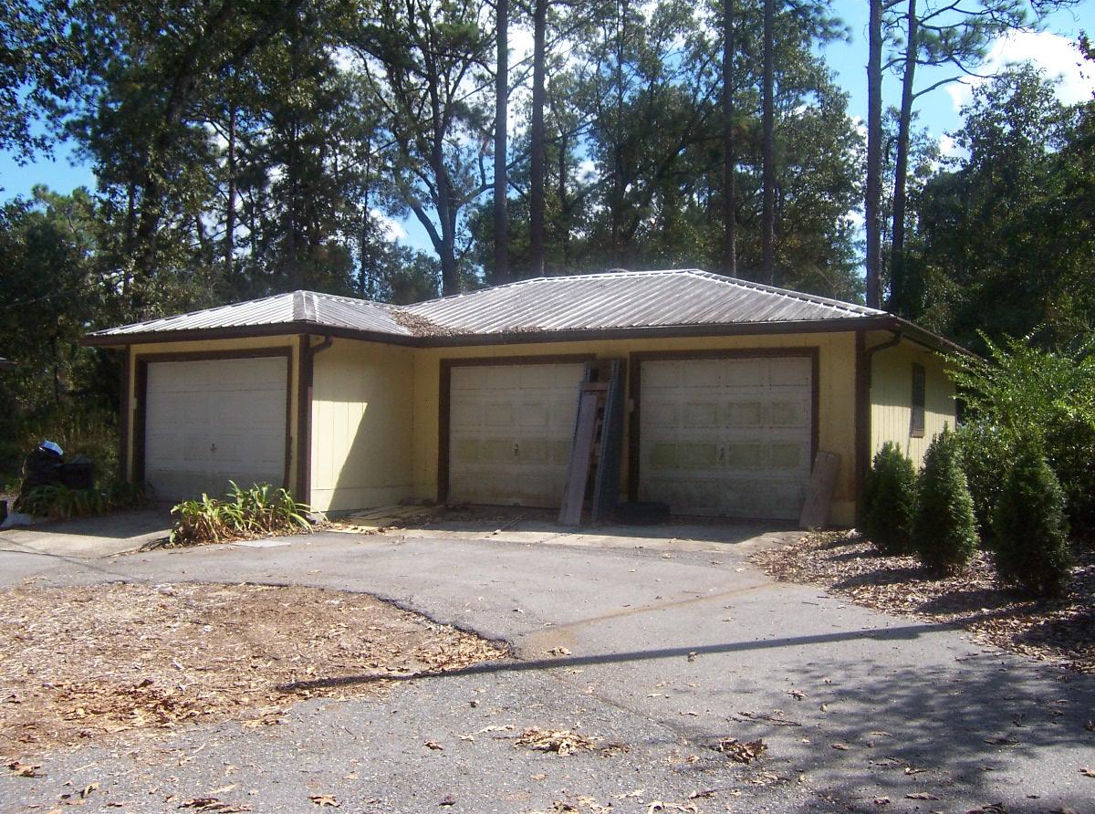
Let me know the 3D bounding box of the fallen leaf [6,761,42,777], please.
[{"bbox_3d":[-2.149,1.486,4.287,0.135,0.035,0.115,0,-2,30],"label":"fallen leaf"}]

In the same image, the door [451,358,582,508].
[{"bbox_3d":[-0.456,0.438,15.763,2.446,2.125,0.100,0,-2,30],"label":"door"}]

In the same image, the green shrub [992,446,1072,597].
[{"bbox_3d":[3.895,0.925,8.400,0.650,1.220,0.650,0,-2,30],"label":"green shrub"}]

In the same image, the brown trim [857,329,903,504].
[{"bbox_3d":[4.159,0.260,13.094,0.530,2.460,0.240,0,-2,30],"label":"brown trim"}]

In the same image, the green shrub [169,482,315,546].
[{"bbox_3d":[-3.705,1.289,12.888,0.850,0.660,1.650,0,-2,30],"label":"green shrub"}]

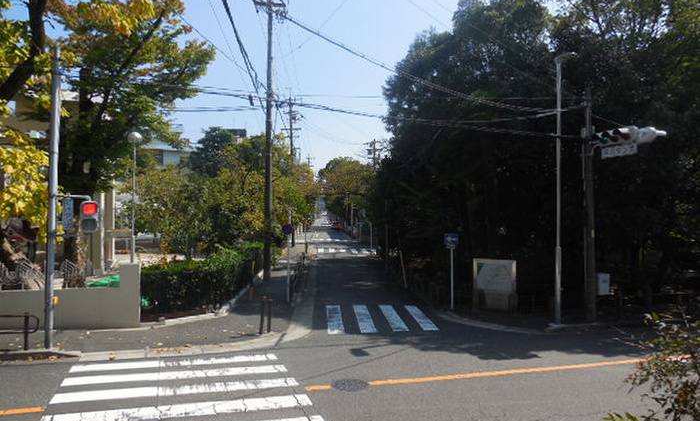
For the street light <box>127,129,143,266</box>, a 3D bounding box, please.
[{"bbox_3d":[-6.626,0.277,15.488,0.440,5.370,0.440,1,0,-23],"label":"street light"}]

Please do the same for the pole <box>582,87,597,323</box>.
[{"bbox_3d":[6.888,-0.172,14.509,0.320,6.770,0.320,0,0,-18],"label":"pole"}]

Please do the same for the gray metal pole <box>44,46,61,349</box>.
[{"bbox_3d":[-6.634,-0.273,11.282,0.190,6.730,0.190,2,0,-14],"label":"gray metal pole"}]

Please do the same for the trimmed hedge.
[{"bbox_3d":[-5.302,2.445,20.150,2.300,1.400,10.800,1,0,-4],"label":"trimmed hedge"}]

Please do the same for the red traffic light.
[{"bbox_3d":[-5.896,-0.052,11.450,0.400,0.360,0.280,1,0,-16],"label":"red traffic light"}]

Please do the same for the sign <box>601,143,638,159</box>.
[{"bbox_3d":[7.227,-1.588,13.559,0.050,0.310,1.160,1,0,-18],"label":"sign"}]

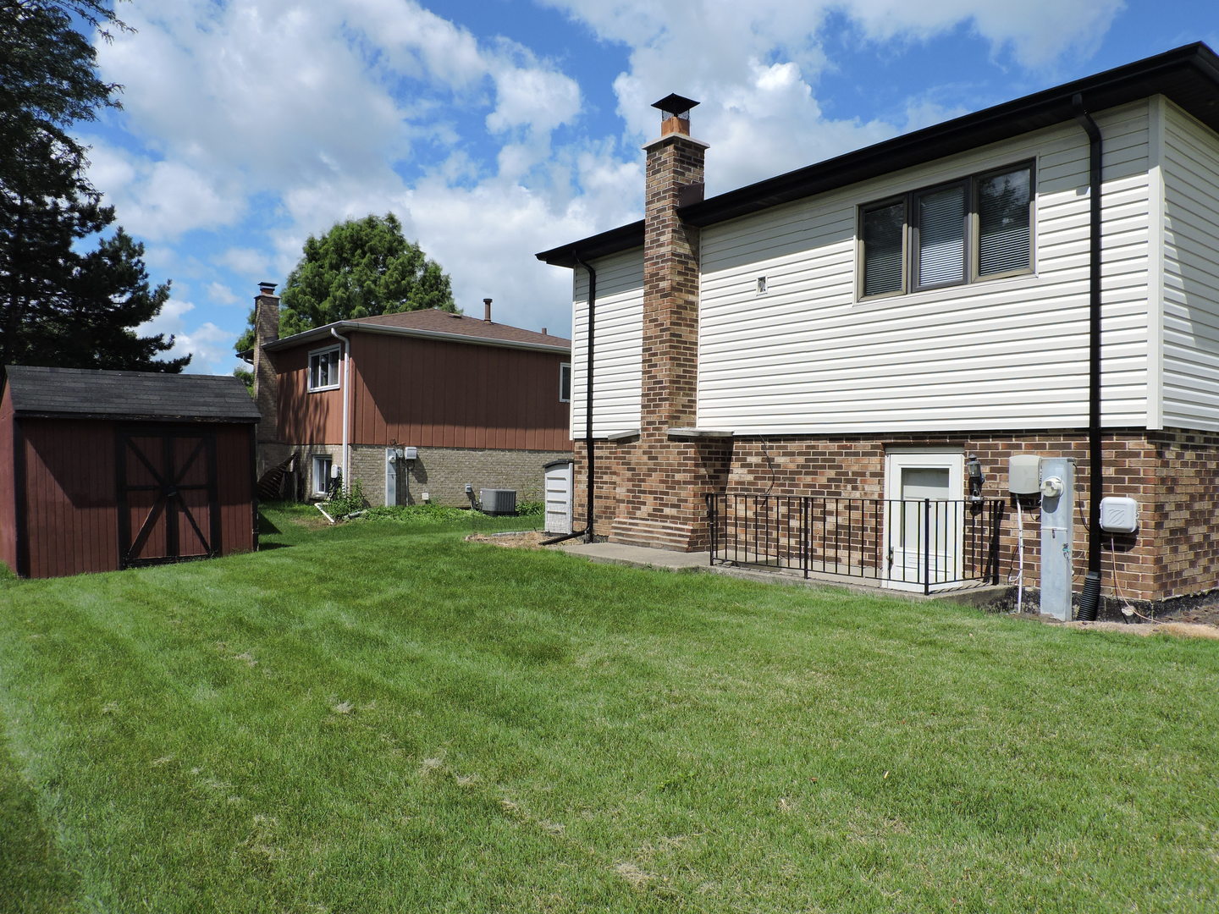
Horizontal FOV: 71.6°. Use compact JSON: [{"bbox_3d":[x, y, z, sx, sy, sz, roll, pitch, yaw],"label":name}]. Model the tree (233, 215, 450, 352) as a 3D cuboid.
[{"bbox_3d":[-11.147,-4.359,35.996,9.600,11.950,9.600,1,0,-39],"label":"tree"}]

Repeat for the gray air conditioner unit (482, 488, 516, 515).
[{"bbox_3d":[-2.833,1.141,21.511,0.660,0.630,0.660,1,0,-39],"label":"gray air conditioner unit"}]

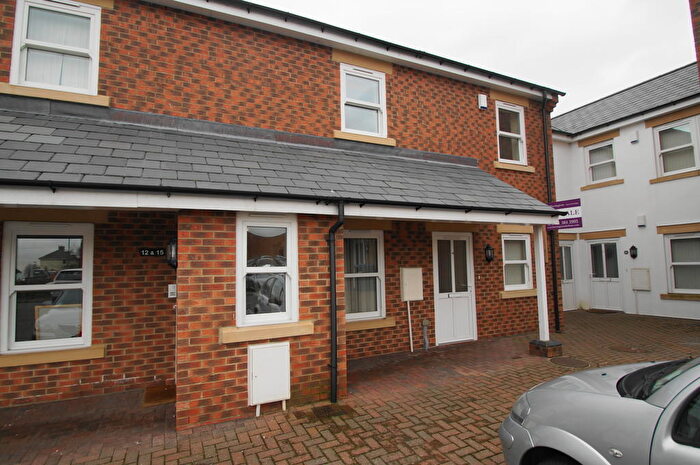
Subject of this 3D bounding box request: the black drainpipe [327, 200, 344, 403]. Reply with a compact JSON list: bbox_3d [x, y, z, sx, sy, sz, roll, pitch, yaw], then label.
[{"bbox_3d":[-0.137,0.775,3.967,0.130,2.270,0.240,1,-5,-25],"label":"black drainpipe"}]

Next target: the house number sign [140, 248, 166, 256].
[{"bbox_3d":[-2.594,0.263,4.602,0.300,0.105,0.020,1,-5,-25],"label":"house number sign"}]

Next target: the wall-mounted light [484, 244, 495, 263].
[{"bbox_3d":[2.846,0.426,7.024,0.210,0.355,0.140,1,-5,-25],"label":"wall-mounted light"}]

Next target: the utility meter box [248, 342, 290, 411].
[{"bbox_3d":[-0.838,1.476,3.669,0.430,0.595,0.130,1,-4,-25],"label":"utility meter box"}]

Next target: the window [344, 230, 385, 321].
[{"bbox_3d":[0.189,0.720,5.953,0.885,1.500,0.100,1,-4,-25],"label":"window"}]

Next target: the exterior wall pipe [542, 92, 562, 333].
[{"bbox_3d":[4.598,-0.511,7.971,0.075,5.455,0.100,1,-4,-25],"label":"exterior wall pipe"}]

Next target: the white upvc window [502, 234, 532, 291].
[{"bbox_3d":[3.565,0.635,7.475,0.890,1.180,0.100,1,-5,-25],"label":"white upvc window"}]

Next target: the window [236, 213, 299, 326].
[{"bbox_3d":[-0.907,0.396,3.877,0.665,1.210,0.100,1,-4,-25],"label":"window"}]

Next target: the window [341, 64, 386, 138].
[{"bbox_3d":[0.237,-2.306,6.215,0.900,1.215,0.100,1,-4,-25],"label":"window"}]

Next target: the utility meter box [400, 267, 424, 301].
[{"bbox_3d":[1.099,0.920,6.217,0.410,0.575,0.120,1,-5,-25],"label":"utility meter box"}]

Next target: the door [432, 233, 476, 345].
[{"bbox_3d":[2.017,1.052,6.711,1.000,2.100,0.090,1,-5,-25],"label":"door"}]

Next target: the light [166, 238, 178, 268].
[{"bbox_3d":[-2.316,0.276,4.591,0.165,0.380,0.190,1,-4,-25],"label":"light"}]

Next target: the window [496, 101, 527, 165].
[{"bbox_3d":[3.552,-2.159,7.707,0.890,1.360,0.100,1,-5,-25],"label":"window"}]

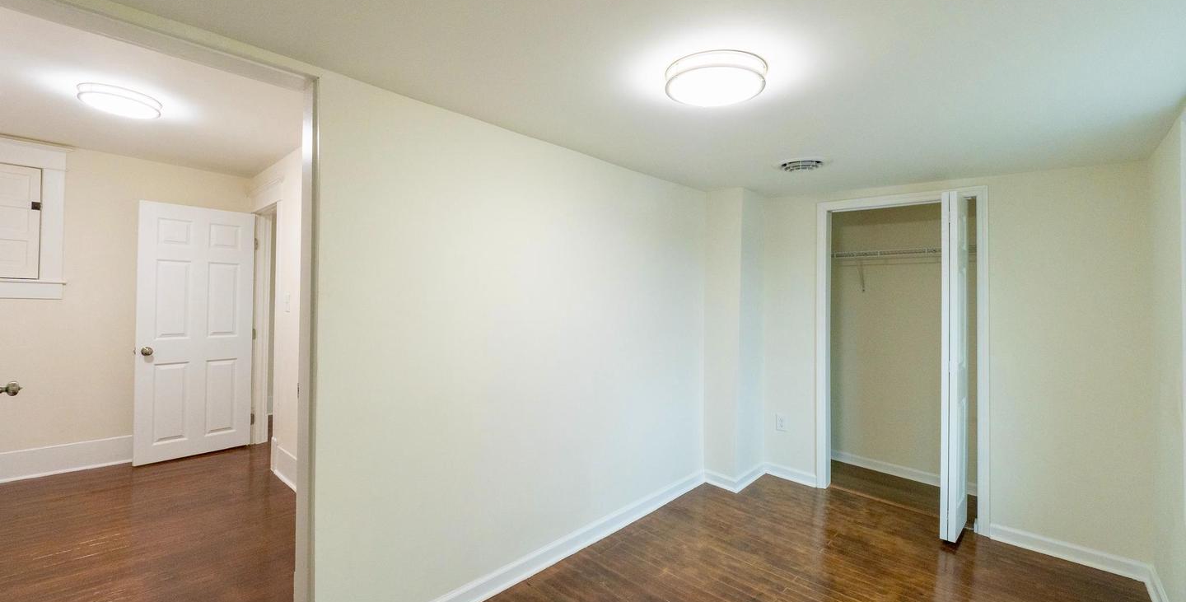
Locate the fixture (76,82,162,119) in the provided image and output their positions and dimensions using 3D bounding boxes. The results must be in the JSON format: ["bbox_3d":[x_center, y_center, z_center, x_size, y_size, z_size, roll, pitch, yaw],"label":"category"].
[{"bbox_3d":[-2.627,-1.108,2.671,0.345,0.080,0.345,0,0,43],"label":"fixture"}]

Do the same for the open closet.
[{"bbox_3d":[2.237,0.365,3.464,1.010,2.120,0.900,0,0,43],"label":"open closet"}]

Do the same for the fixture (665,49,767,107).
[{"bbox_3d":[0.428,-0.774,1.692,0.345,0.080,0.345,1,0,0],"label":"fixture"}]

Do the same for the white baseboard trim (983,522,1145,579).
[{"bbox_3d":[2.600,1.394,2.645,0.620,0.090,0.022,0,0,43],"label":"white baseboard trim"}]

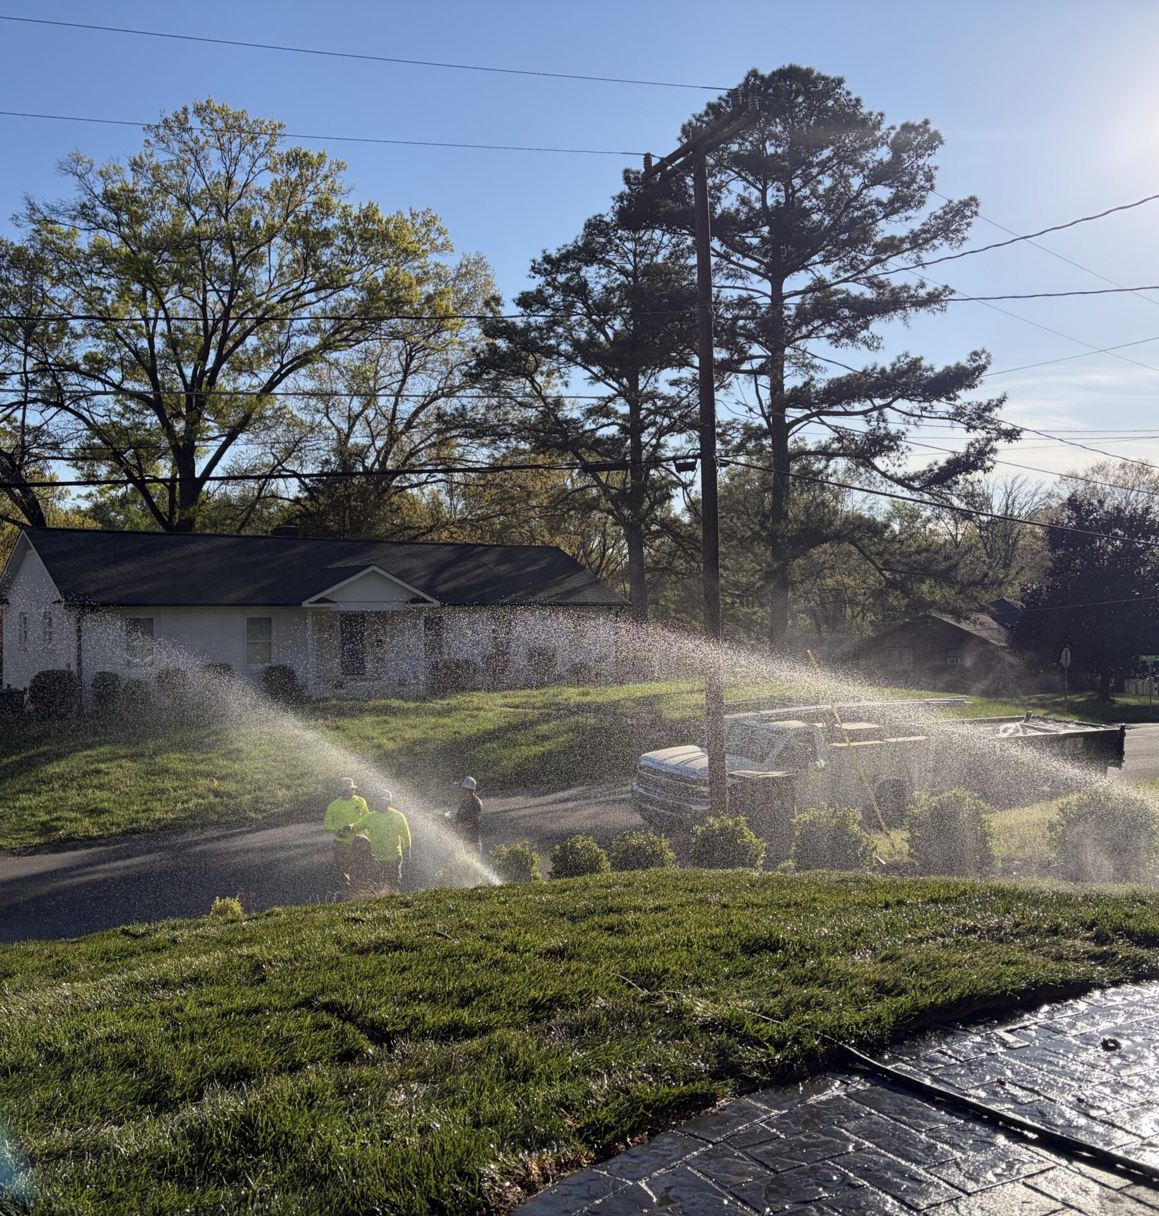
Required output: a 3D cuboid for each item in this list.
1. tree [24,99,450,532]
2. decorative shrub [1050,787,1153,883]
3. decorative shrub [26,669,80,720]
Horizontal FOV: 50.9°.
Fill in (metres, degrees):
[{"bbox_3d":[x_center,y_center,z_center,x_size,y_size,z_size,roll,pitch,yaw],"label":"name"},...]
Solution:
[{"bbox_3d":[-13.990,-8.791,50.000,17.631,24.181,16.000,0,0,0],"label":"tree"},{"bbox_3d":[3.454,1.515,8.045,0.672,0.660,0.672,-1,-1,0],"label":"decorative shrub"},{"bbox_3d":[-14.573,2.408,33.800,1.477,1.406,1.400,0,0,0],"label":"decorative shrub"}]

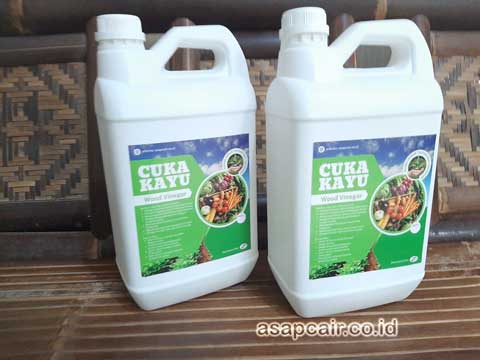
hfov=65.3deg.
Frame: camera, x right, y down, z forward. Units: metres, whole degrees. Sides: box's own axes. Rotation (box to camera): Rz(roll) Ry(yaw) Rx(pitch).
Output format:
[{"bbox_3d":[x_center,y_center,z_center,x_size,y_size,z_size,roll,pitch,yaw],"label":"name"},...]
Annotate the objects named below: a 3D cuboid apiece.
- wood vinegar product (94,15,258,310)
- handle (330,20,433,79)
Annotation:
[{"bbox_3d":[-0.069,-0.018,0.435,0.165,0.312,0.110,-9,18,-24],"label":"wood vinegar product"},{"bbox_3d":[0.140,-0.134,0.382,0.108,0.059,0.039,-5,16,-12],"label":"handle"}]

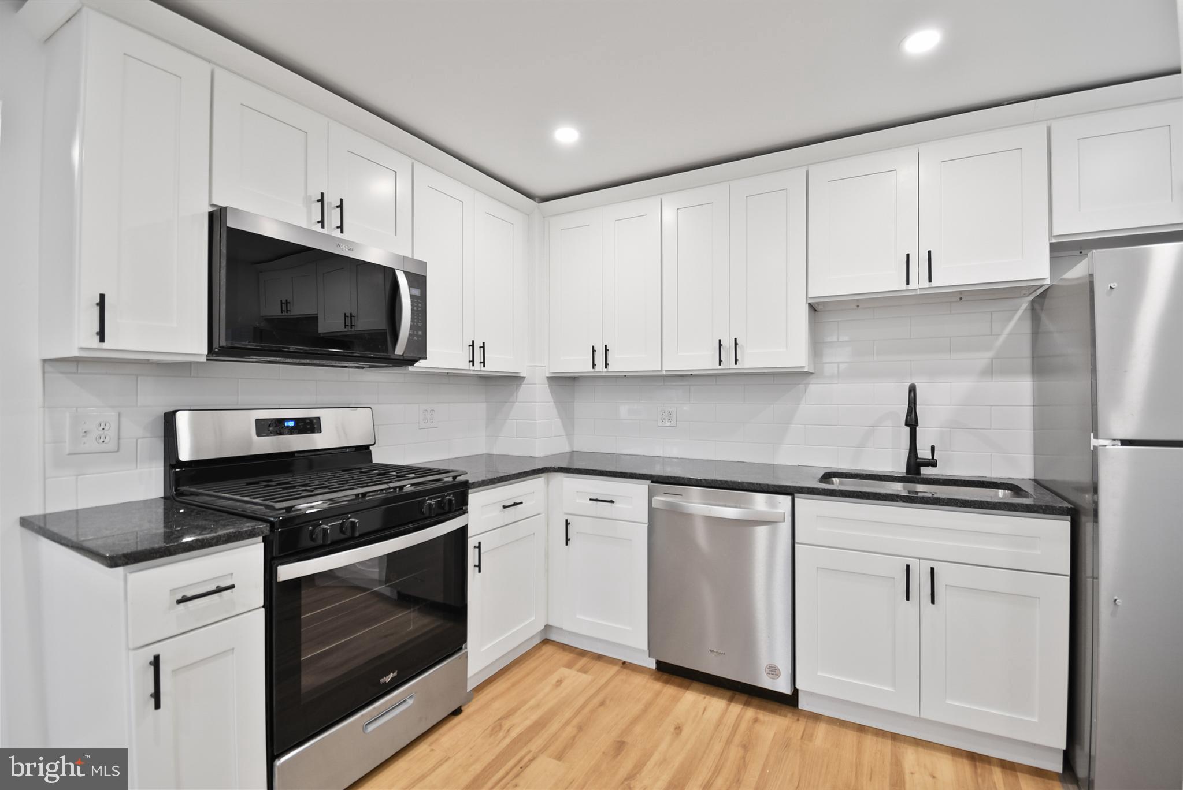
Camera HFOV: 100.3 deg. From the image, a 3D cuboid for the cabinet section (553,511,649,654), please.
[{"bbox_3d":[0.177,0.882,2.644,0.500,0.577,0.610,0,1,26],"label":"cabinet section"}]

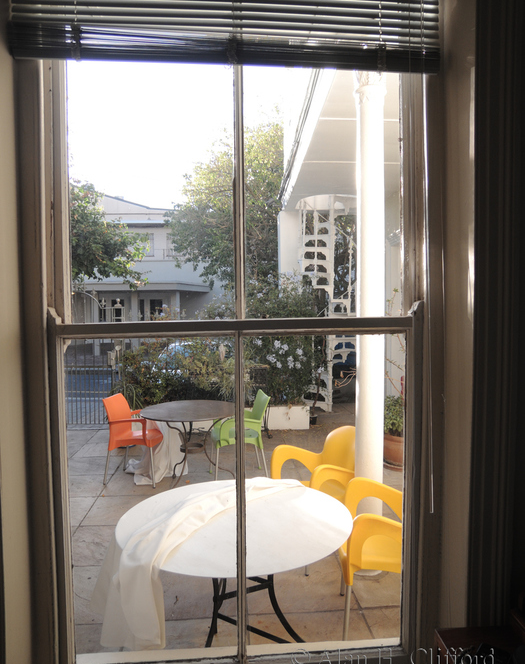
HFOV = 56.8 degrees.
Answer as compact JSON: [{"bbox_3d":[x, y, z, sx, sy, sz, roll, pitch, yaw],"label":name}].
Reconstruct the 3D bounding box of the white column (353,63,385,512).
[{"bbox_3d":[0.676,-0.160,3.040,0.205,3.320,0.205,0,1,0],"label":"white column"}]

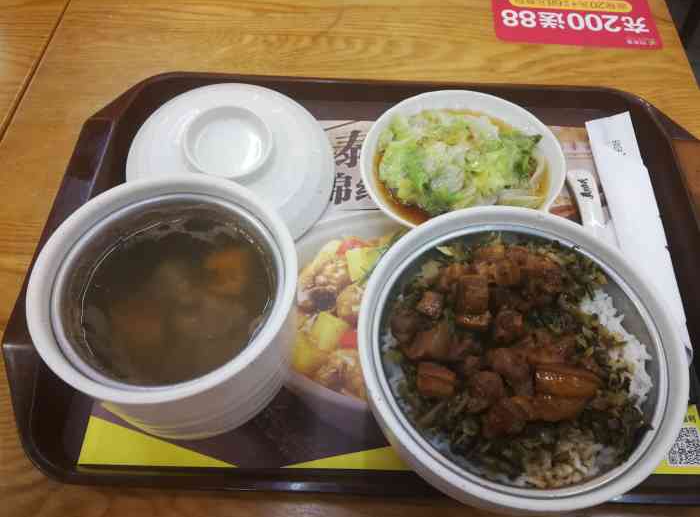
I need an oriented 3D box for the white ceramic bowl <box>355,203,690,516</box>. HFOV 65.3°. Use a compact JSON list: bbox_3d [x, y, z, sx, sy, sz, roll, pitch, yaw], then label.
[{"bbox_3d":[0.085,0.057,0.306,0.163,0.072,0.163,1,59,-2],"label":"white ceramic bowl"}]

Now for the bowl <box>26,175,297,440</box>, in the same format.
[{"bbox_3d":[-0.092,0.031,0.305,0.128,0.087,0.128,1,59,-2],"label":"bowl"}]

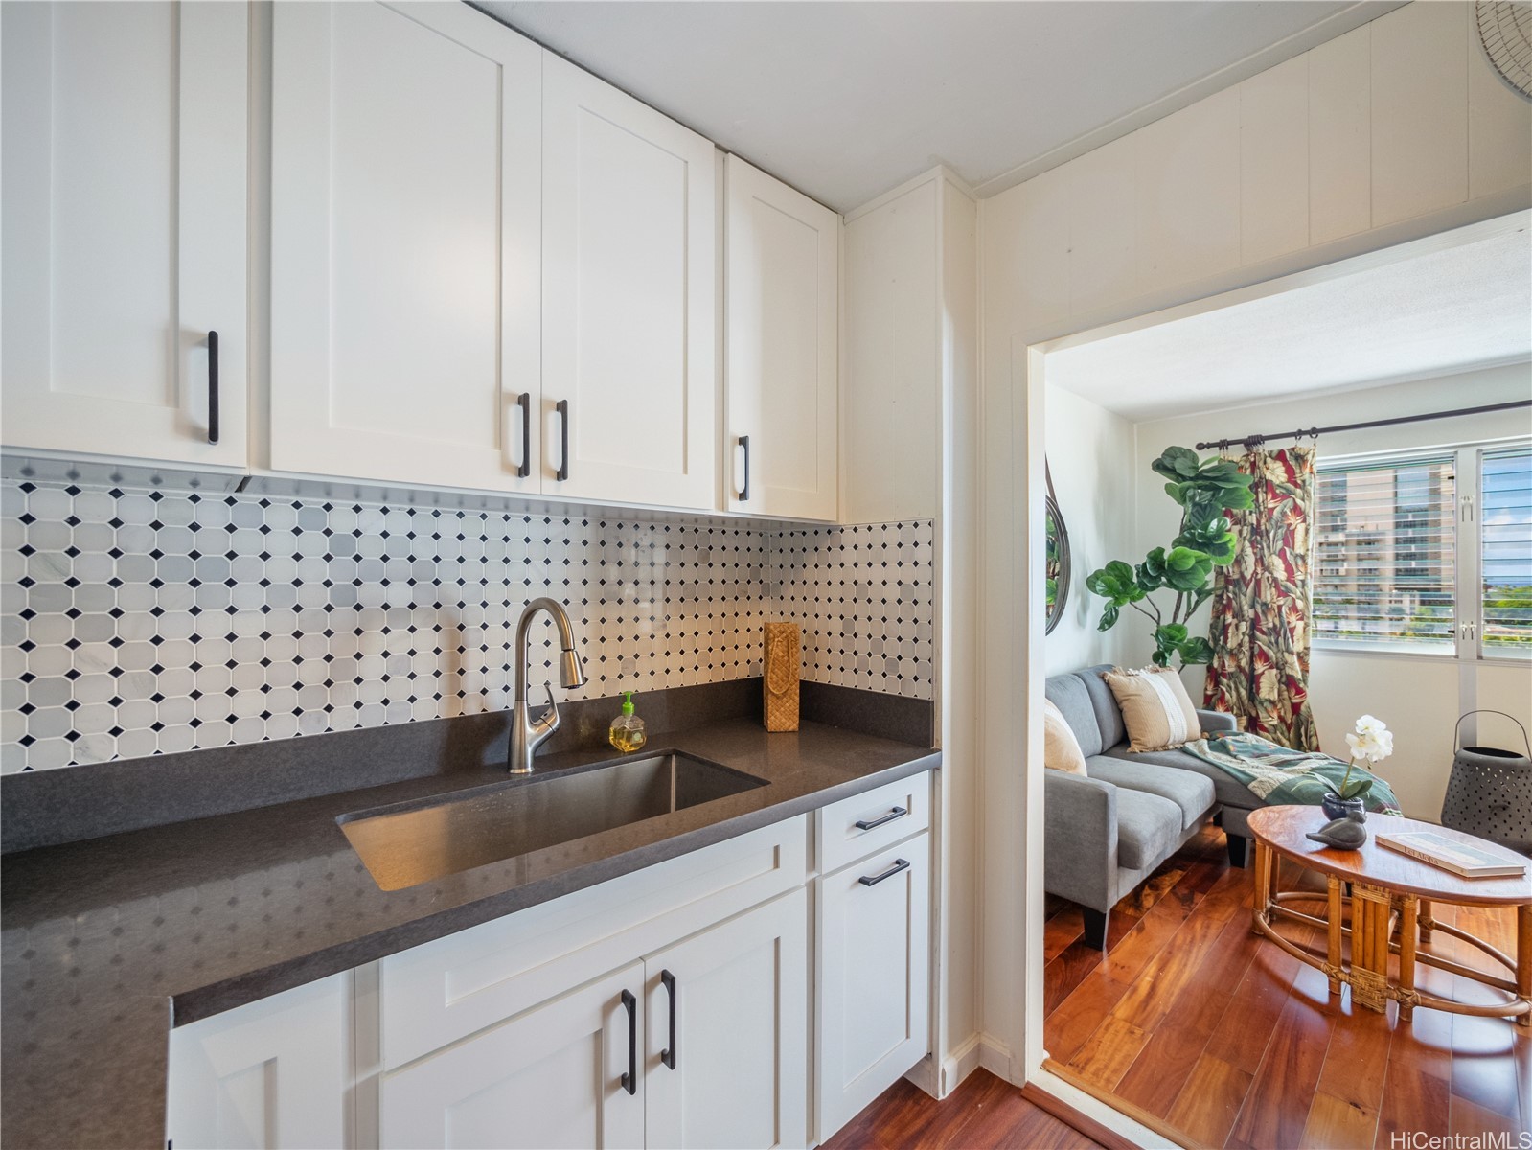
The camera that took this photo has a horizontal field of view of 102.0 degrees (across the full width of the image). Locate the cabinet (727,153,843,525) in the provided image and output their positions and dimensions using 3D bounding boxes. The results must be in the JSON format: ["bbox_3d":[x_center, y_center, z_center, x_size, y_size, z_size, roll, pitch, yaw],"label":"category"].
[{"bbox_3d":[-0.049,-0.618,1.837,0.432,0.933,0.326,0,-1,-41],"label":"cabinet"}]

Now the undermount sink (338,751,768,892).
[{"bbox_3d":[-0.394,0.581,1.248,0.742,0.233,0.396,0,-1,-41],"label":"undermount sink"}]

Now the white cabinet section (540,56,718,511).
[{"bbox_3d":[-0.400,-0.627,1.544,0.440,0.924,0.320,0,-1,-41],"label":"white cabinet section"}]

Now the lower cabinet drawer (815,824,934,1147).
[{"bbox_3d":[0.069,0.943,1.689,0.411,0.564,0.615,0,-1,-41],"label":"lower cabinet drawer"}]

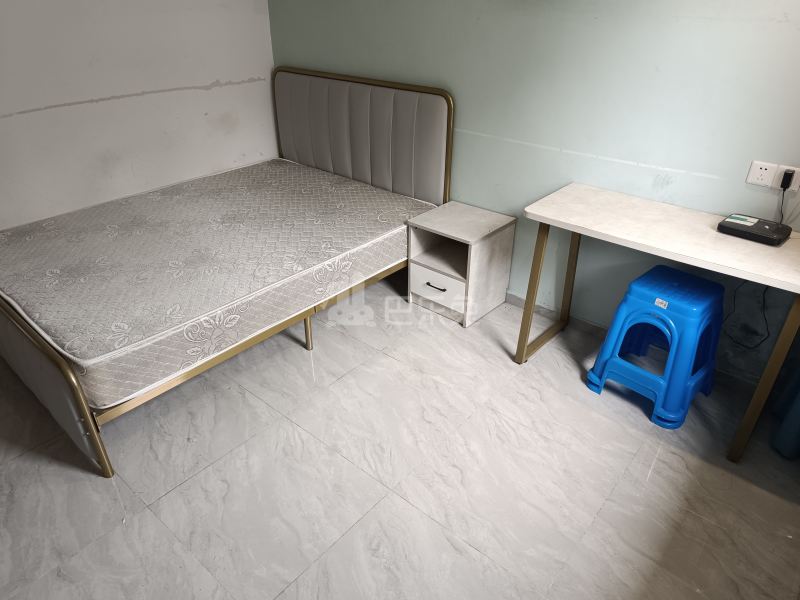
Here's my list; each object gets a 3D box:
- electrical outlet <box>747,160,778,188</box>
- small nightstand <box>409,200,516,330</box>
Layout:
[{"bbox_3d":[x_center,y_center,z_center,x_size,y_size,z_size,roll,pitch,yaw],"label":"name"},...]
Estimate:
[{"bbox_3d":[1.376,-0.478,2.108,0.086,0.086,0.012,23,37,34],"label":"electrical outlet"},{"bbox_3d":[0.322,-0.199,2.994,0.400,0.483,0.389,24,38,35],"label":"small nightstand"}]

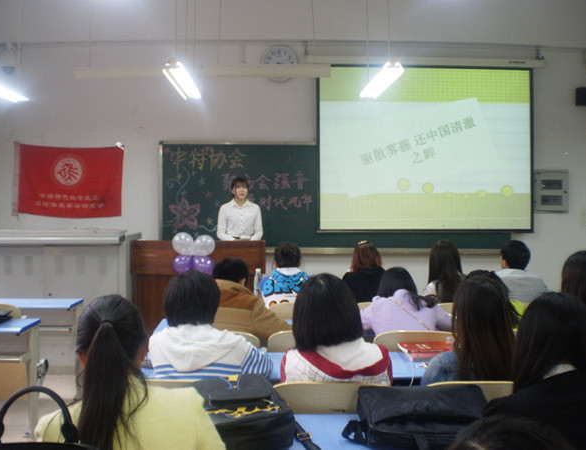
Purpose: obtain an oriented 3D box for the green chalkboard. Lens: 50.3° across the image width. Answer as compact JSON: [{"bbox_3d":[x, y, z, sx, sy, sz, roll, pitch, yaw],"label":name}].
[{"bbox_3d":[0.498,-0.307,7.060,4.020,1.280,0.060,0,2,-3],"label":"green chalkboard"}]

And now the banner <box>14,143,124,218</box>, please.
[{"bbox_3d":[-2.484,-0.493,6.920,1.210,0.840,0.030,0,1,-3],"label":"banner"}]

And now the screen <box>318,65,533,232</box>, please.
[{"bbox_3d":[1.497,-0.864,7.050,2.440,1.900,0.050,0,1,-3],"label":"screen"}]

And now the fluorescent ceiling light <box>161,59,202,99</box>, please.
[{"bbox_3d":[-0.843,-1.113,4.850,0.170,0.090,1.260,0,2,-3],"label":"fluorescent ceiling light"}]

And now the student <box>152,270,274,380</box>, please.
[{"bbox_3d":[-0.328,0.763,2.630,0.480,1.170,0.700,0,1,-3],"label":"student"}]

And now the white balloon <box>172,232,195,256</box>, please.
[{"bbox_3d":[-0.924,0.163,5.260,0.185,0.195,0.185,0,1,-3],"label":"white balloon"}]

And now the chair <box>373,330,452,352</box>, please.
[{"bbox_3d":[0.665,0.938,3.500,0.430,0.800,0.480,0,1,-3],"label":"chair"}]

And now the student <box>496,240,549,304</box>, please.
[{"bbox_3d":[1.471,0.706,4.300,0.460,1.230,0.680,0,2,-13],"label":"student"}]

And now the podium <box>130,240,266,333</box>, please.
[{"bbox_3d":[-0.833,0.662,5.660,1.170,1.060,0.650,0,1,-3],"label":"podium"}]

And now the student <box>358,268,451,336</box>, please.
[{"bbox_3d":[0.629,0.781,3.660,0.510,1.110,0.720,0,1,-3],"label":"student"}]

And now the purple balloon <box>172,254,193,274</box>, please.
[{"bbox_3d":[-0.941,0.349,5.350,0.185,0.190,0.185,0,2,-3],"label":"purple balloon"}]

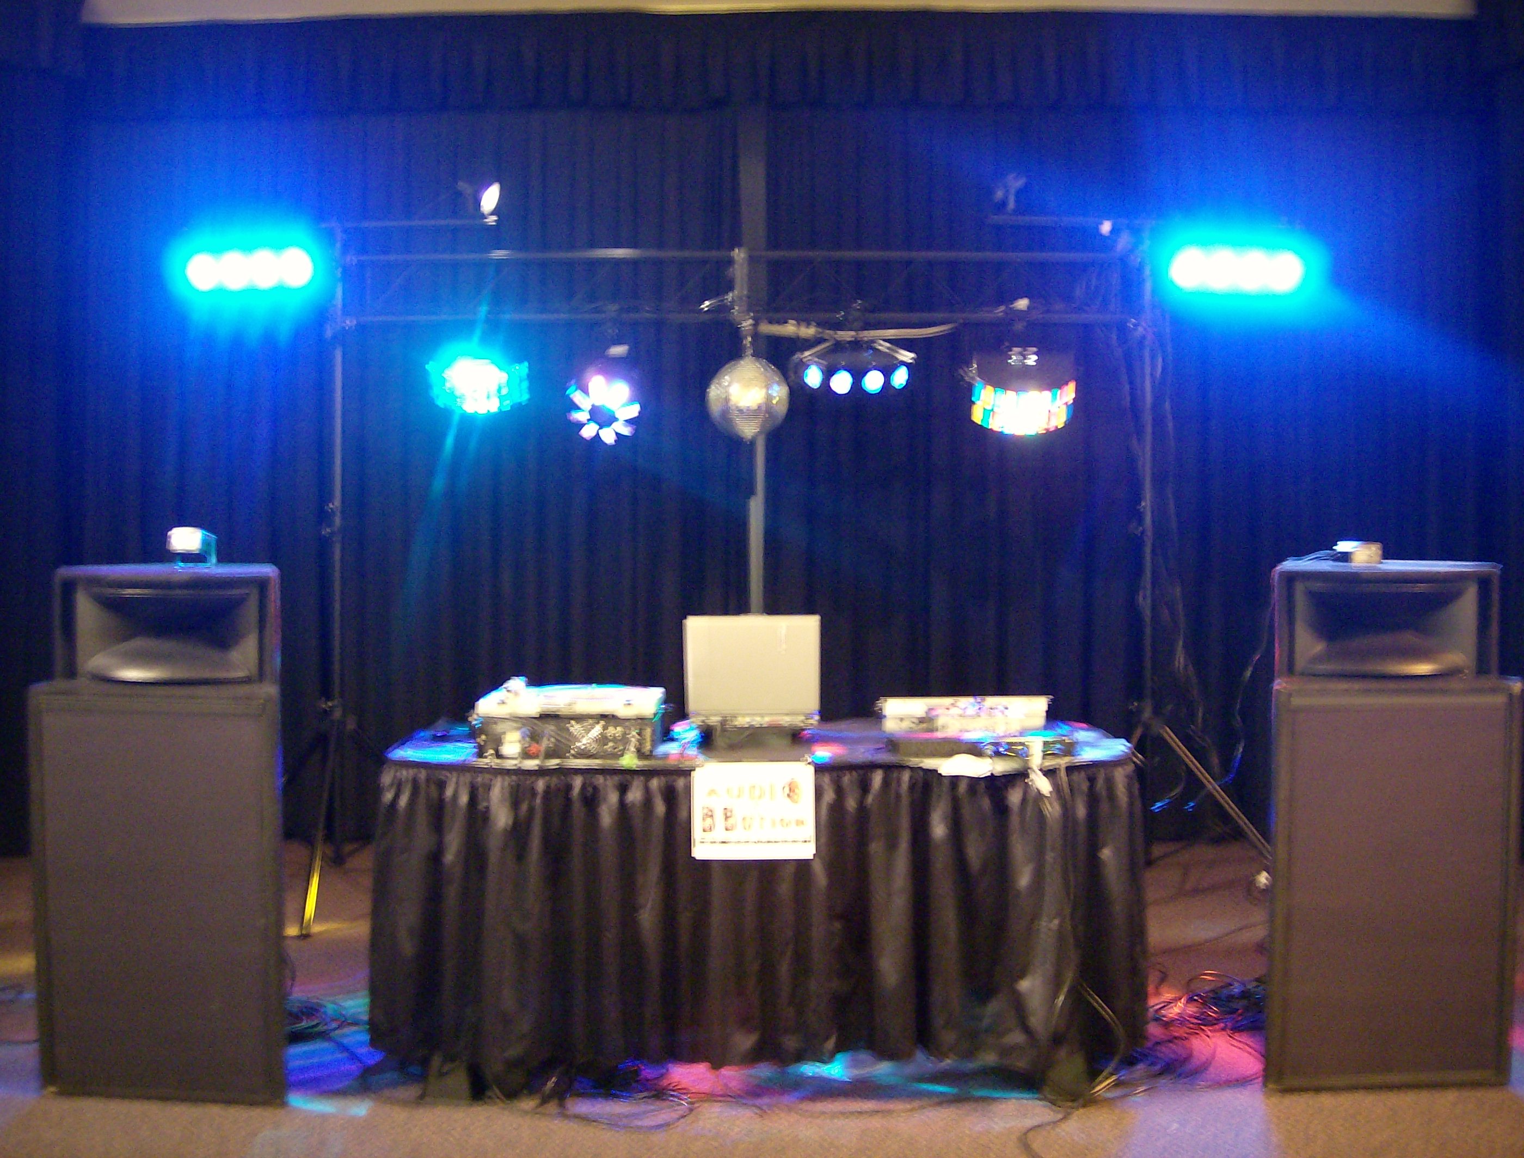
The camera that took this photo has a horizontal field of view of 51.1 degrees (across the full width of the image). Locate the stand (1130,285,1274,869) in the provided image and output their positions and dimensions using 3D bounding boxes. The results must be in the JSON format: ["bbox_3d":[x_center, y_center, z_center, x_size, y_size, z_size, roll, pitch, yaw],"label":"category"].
[{"bbox_3d":[1.440,-0.071,5.582,0.950,2.340,0.950,0,3,0],"label":"stand"}]

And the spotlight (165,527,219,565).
[{"bbox_3d":[-1.372,-0.077,3.830,0.110,0.100,0.110,0,3,5],"label":"spotlight"}]

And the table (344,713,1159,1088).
[{"bbox_3d":[-0.007,0.793,4.099,1.850,0.745,0.780,0,3,0],"label":"table"}]

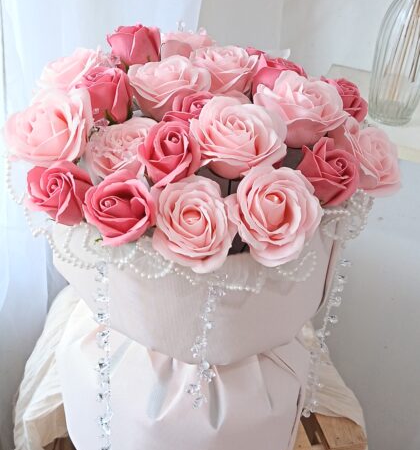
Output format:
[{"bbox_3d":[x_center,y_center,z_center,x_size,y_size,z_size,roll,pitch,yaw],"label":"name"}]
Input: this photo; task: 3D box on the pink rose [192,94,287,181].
[{"bbox_3d":[0.024,-0.074,0.660,0.081,0.058,0.081,0,60,2],"label":"pink rose"}]

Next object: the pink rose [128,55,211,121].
[{"bbox_3d":[-0.039,-0.133,0.750,0.080,0.058,0.080,0,45,-3],"label":"pink rose"}]

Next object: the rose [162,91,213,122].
[{"bbox_3d":[-0.014,-0.100,0.710,0.058,0.050,0.058,0,56,-1],"label":"rose"}]

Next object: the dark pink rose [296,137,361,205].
[{"bbox_3d":[0.104,-0.047,0.685,0.058,0.051,0.058,-30,89,-24],"label":"dark pink rose"}]

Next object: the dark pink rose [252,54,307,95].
[{"bbox_3d":[0.069,-0.143,0.770,0.059,0.052,0.059,14,43,2],"label":"dark pink rose"}]

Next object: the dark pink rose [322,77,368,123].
[{"bbox_3d":[0.127,-0.120,0.750,0.055,0.048,0.055,27,57,5],"label":"dark pink rose"}]

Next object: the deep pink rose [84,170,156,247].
[{"bbox_3d":[-0.075,-0.015,0.645,0.062,0.062,0.050,21,-1,13],"label":"deep pink rose"}]

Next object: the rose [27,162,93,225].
[{"bbox_3d":[-0.131,-0.028,0.675,0.058,0.050,0.058,-3,77,13],"label":"rose"}]

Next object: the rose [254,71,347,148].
[{"bbox_3d":[0.081,-0.103,0.695,0.082,0.058,0.082,19,48,3],"label":"rose"}]

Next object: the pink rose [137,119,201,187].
[{"bbox_3d":[-0.036,-0.062,0.675,0.057,0.052,0.057,5,62,-9],"label":"pink rose"}]

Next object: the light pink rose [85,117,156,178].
[{"bbox_3d":[-0.078,-0.065,0.690,0.070,0.055,0.070,6,57,-7],"label":"light pink rose"}]

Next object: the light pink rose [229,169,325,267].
[{"bbox_3d":[0.054,-0.008,0.645,0.081,0.058,0.081,6,71,5],"label":"light pink rose"}]

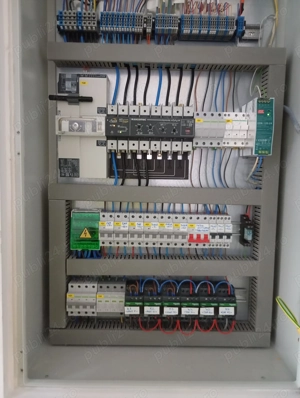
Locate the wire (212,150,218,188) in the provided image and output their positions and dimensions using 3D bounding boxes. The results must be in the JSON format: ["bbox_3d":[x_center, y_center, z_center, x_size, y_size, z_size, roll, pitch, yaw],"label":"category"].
[{"bbox_3d":[0.164,-0.073,0.803,0.013,0.094,0.015,1,5,-1],"label":"wire"}]

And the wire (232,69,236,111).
[{"bbox_3d":[0.211,-0.268,0.803,0.006,0.107,0.009,1,5,0],"label":"wire"}]

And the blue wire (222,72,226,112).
[{"bbox_3d":[0.183,-0.264,0.791,0.010,0.101,0.012,1,5,-1],"label":"blue wire"}]

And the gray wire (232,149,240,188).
[{"bbox_3d":[0.217,-0.075,0.804,0.018,0.097,0.015,1,5,-1],"label":"gray wire"}]

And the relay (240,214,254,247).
[{"bbox_3d":[0.248,0.080,0.822,0.017,0.079,0.068,1,5,-1],"label":"relay"}]

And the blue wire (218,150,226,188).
[{"bbox_3d":[0.185,-0.076,0.819,0.019,0.100,0.012,1,5,-1],"label":"blue wire"}]

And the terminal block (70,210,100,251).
[{"bbox_3d":[-0.159,0.078,0.822,0.072,0.094,0.058,1,5,-1],"label":"terminal block"}]

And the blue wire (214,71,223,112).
[{"bbox_3d":[0.172,-0.268,0.803,0.017,0.109,0.013,1,5,0],"label":"blue wire"}]

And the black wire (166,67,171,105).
[{"bbox_3d":[0.046,-0.278,0.798,0.012,0.095,0.014,1,5,-1],"label":"black wire"}]

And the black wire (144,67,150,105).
[{"bbox_3d":[-0.007,-0.280,0.802,0.015,0.103,0.014,1,5,0],"label":"black wire"}]

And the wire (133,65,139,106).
[{"bbox_3d":[-0.034,-0.282,0.802,0.011,0.104,0.013,1,5,0],"label":"wire"}]

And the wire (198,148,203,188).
[{"bbox_3d":[0.129,-0.076,0.814,0.007,0.101,0.010,1,5,0],"label":"wire"}]

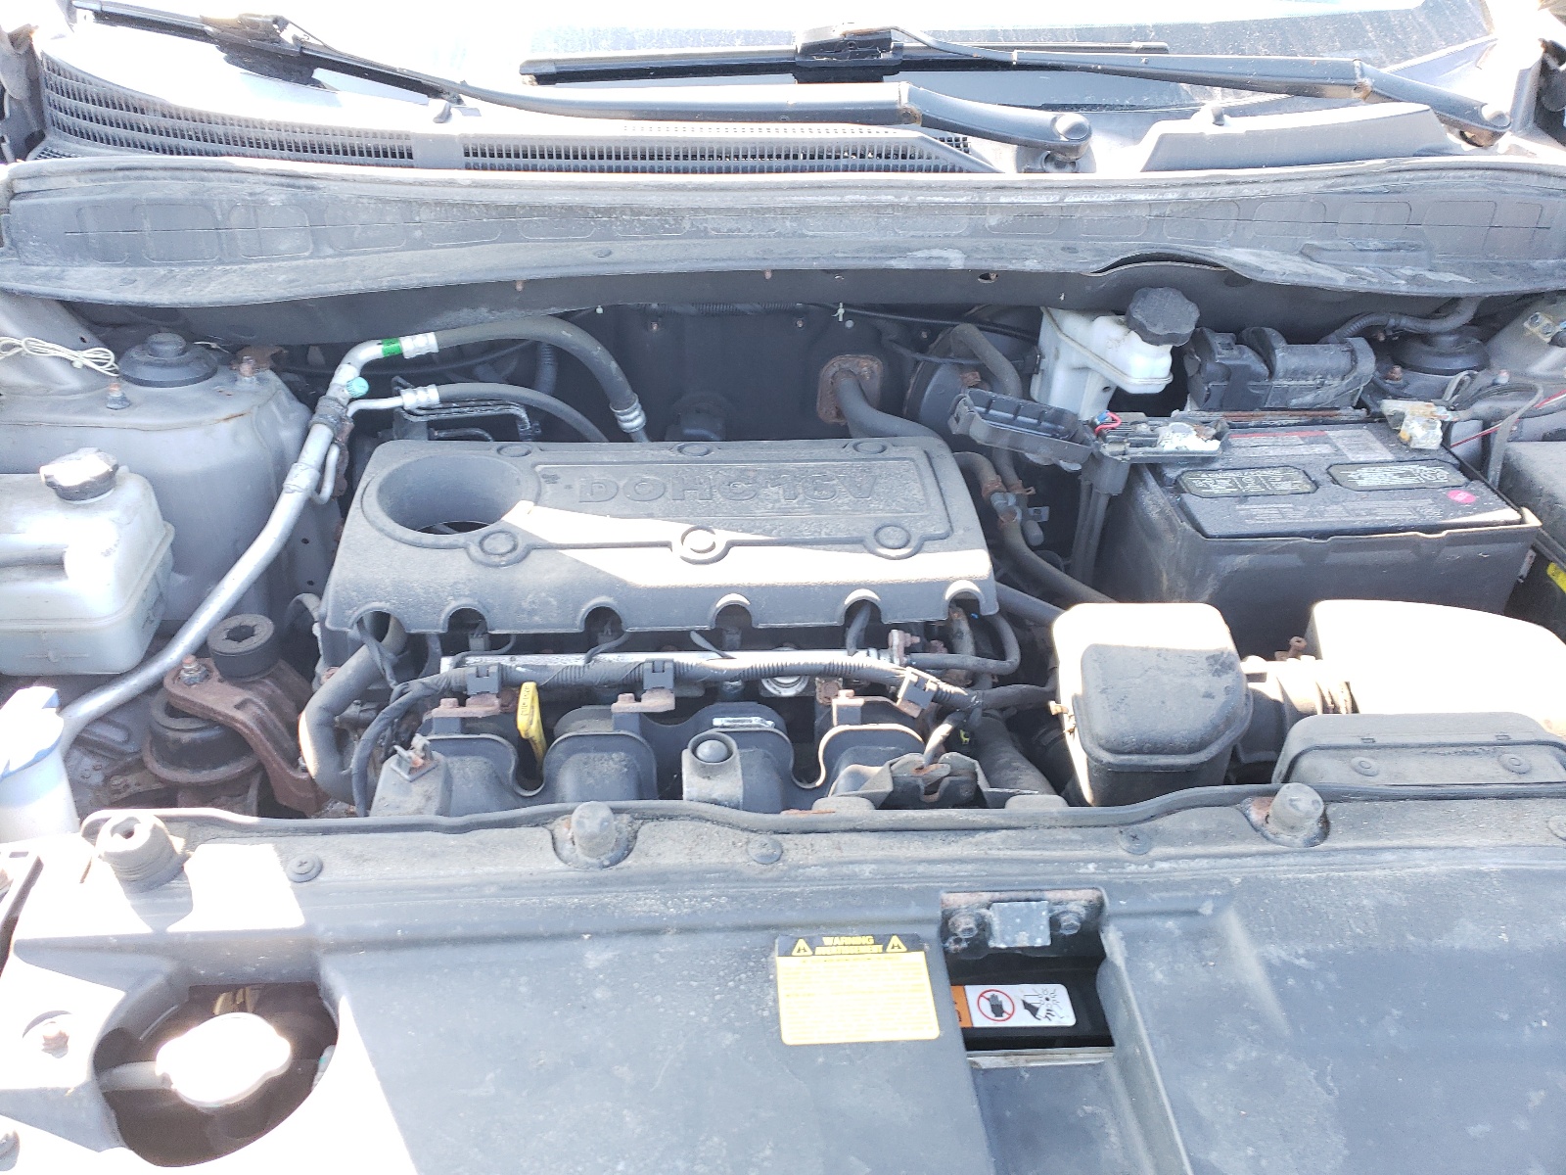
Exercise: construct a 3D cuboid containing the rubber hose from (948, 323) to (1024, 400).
[{"bbox_3d":[0.181,-0.199,1.050,0.063,0.065,0.045,-1,34,-4],"label":"rubber hose"}]

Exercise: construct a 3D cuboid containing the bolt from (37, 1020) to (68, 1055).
[{"bbox_3d":[-0.382,0.235,0.615,0.015,0.012,0.015,-1,34,-4],"label":"bolt"}]

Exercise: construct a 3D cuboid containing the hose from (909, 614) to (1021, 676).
[{"bbox_3d":[0.137,0.044,0.888,0.085,0.040,0.045,-1,34,-4],"label":"hose"}]

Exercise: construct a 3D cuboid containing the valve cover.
[{"bbox_3d":[-0.088,-0.047,0.930,0.487,0.072,0.204,-1,34,-4],"label":"valve cover"}]

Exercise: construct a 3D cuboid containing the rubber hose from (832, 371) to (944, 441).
[{"bbox_3d":[0.093,-0.160,1.060,0.098,0.055,0.070,-1,34,-4],"label":"rubber hose"}]

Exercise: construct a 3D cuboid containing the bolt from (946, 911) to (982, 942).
[{"bbox_3d":[0.103,0.194,0.672,0.018,0.018,0.013,-1,9,-4],"label":"bolt"}]

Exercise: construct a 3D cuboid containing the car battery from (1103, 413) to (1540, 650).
[{"bbox_3d":[0.439,-0.007,1.035,0.270,0.222,0.176,-3,35,-6],"label":"car battery"}]

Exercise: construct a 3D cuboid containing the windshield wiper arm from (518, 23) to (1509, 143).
[{"bbox_3d":[0.216,-0.477,1.111,0.925,0.090,0.100,-2,35,-5],"label":"windshield wiper arm"}]

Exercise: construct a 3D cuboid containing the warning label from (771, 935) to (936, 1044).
[{"bbox_3d":[0.039,0.215,0.635,0.081,0.003,0.068,-1,34,-3],"label":"warning label"}]

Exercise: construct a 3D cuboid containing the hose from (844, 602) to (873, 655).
[{"bbox_3d":[0.058,0.030,0.887,0.023,0.048,0.020,-1,34,-4],"label":"hose"}]

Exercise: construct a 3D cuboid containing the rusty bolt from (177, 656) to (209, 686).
[{"bbox_3d":[-0.447,0.063,0.890,0.022,0.017,0.022,-1,34,-4],"label":"rusty bolt"}]

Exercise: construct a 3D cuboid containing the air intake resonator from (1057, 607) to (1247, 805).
[{"bbox_3d":[0.260,0.110,0.857,0.128,0.145,0.150,1,35,1],"label":"air intake resonator"}]

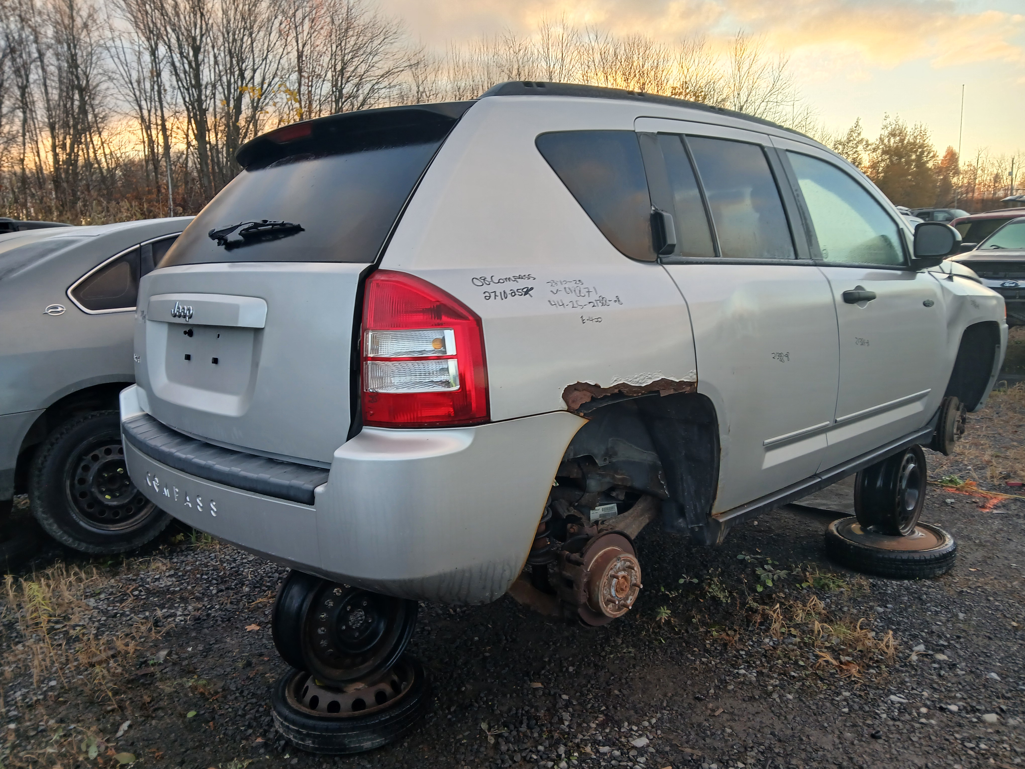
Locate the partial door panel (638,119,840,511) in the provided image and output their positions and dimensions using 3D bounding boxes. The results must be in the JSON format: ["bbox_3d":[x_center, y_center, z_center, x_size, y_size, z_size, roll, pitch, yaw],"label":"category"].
[{"bbox_3d":[0.734,-0.218,2.510,0.950,1.240,0.250,-9,12,-41],"label":"partial door panel"}]

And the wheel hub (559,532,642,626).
[{"bbox_3d":[0.281,0.558,2.179,0.265,0.265,0.080,-10,10,-40],"label":"wheel hub"}]

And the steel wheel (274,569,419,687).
[{"bbox_3d":[-0.543,0.754,2.545,0.415,0.415,0.195,-9,13,-38],"label":"steel wheel"}]

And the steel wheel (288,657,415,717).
[{"bbox_3d":[-0.533,1.042,2.555,0.415,0.130,0.415,-1,8,0],"label":"steel wheel"}]

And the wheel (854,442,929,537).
[{"bbox_3d":[1.760,0.474,3.582,0.185,0.415,0.415,6,13,44],"label":"wheel"}]

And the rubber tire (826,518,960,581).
[{"bbox_3d":[1.725,0.728,3.520,0.560,0.125,0.560,-12,13,-41],"label":"rubber tire"}]

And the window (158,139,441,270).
[{"bbox_3d":[-0.672,-0.515,2.198,1.340,0.430,0.100,9,-28,47],"label":"window"}]

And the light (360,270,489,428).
[{"bbox_3d":[-0.205,-0.079,1.681,0.250,0.355,0.215,-10,13,-41],"label":"light"}]

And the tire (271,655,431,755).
[{"bbox_3d":[-0.533,1.036,2.555,0.530,0.120,0.530,-1,8,0],"label":"tire"}]

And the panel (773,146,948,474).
[{"bbox_3d":[1.442,-0.335,3.140,1.210,1.230,0.250,-9,12,-41],"label":"panel"}]

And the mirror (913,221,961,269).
[{"bbox_3d":[1.738,-0.567,3.158,0.155,0.185,0.215,-10,13,-41],"label":"mirror"}]

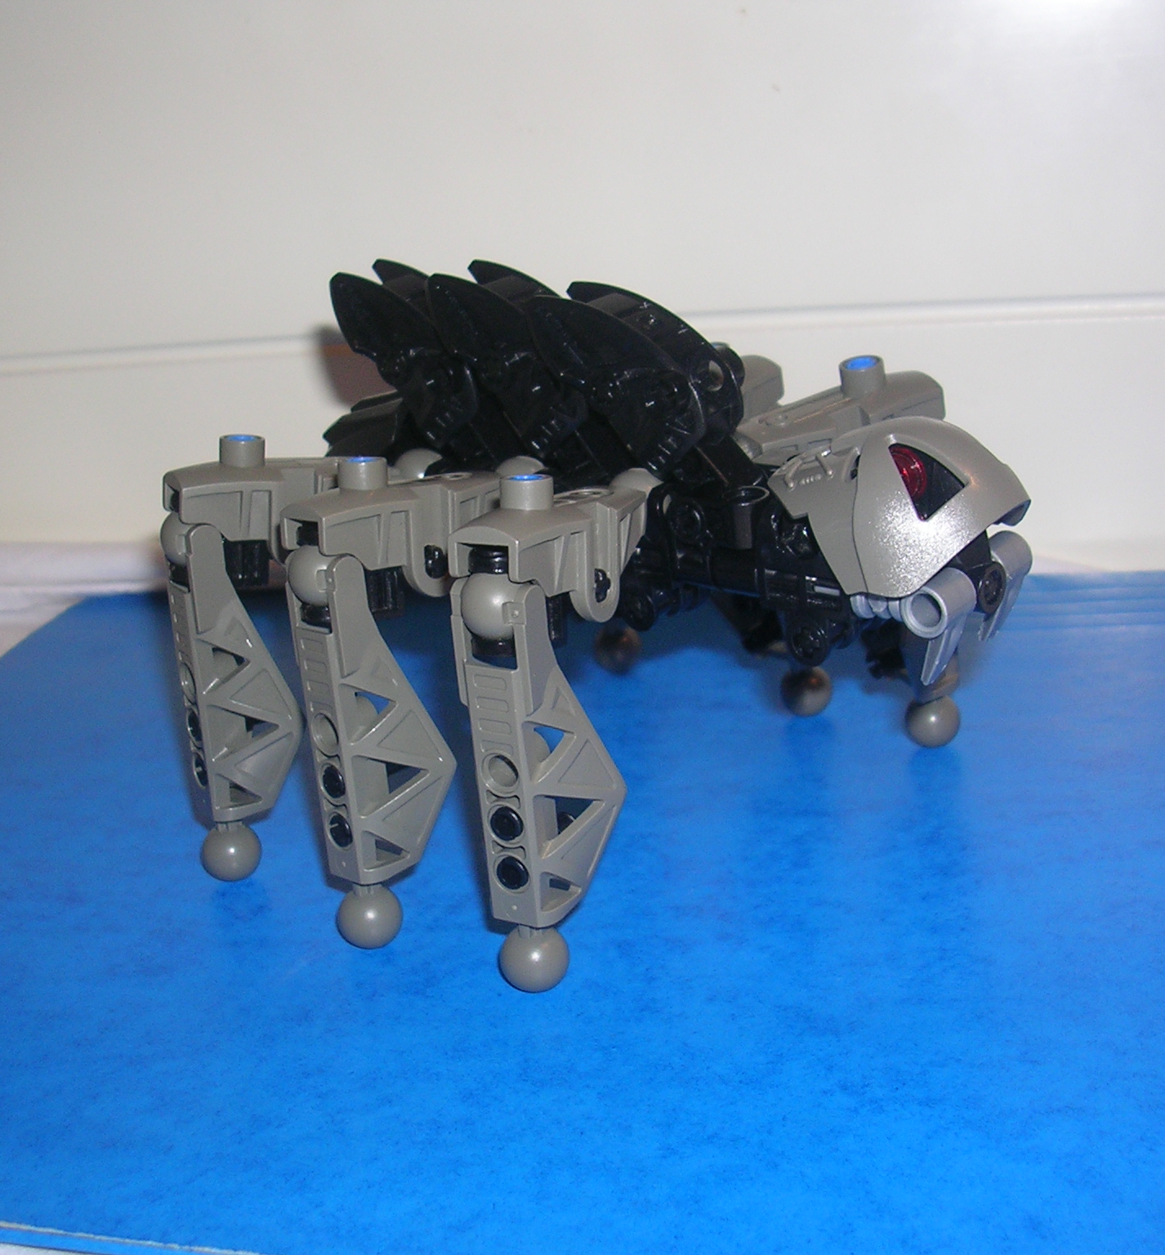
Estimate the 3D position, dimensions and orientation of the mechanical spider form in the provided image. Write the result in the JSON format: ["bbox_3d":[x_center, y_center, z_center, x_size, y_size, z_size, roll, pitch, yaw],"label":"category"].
[{"bbox_3d":[0.006,-0.012,0.313,0.148,0.097,0.131,12,24,39],"label":"mechanical spider form"}]

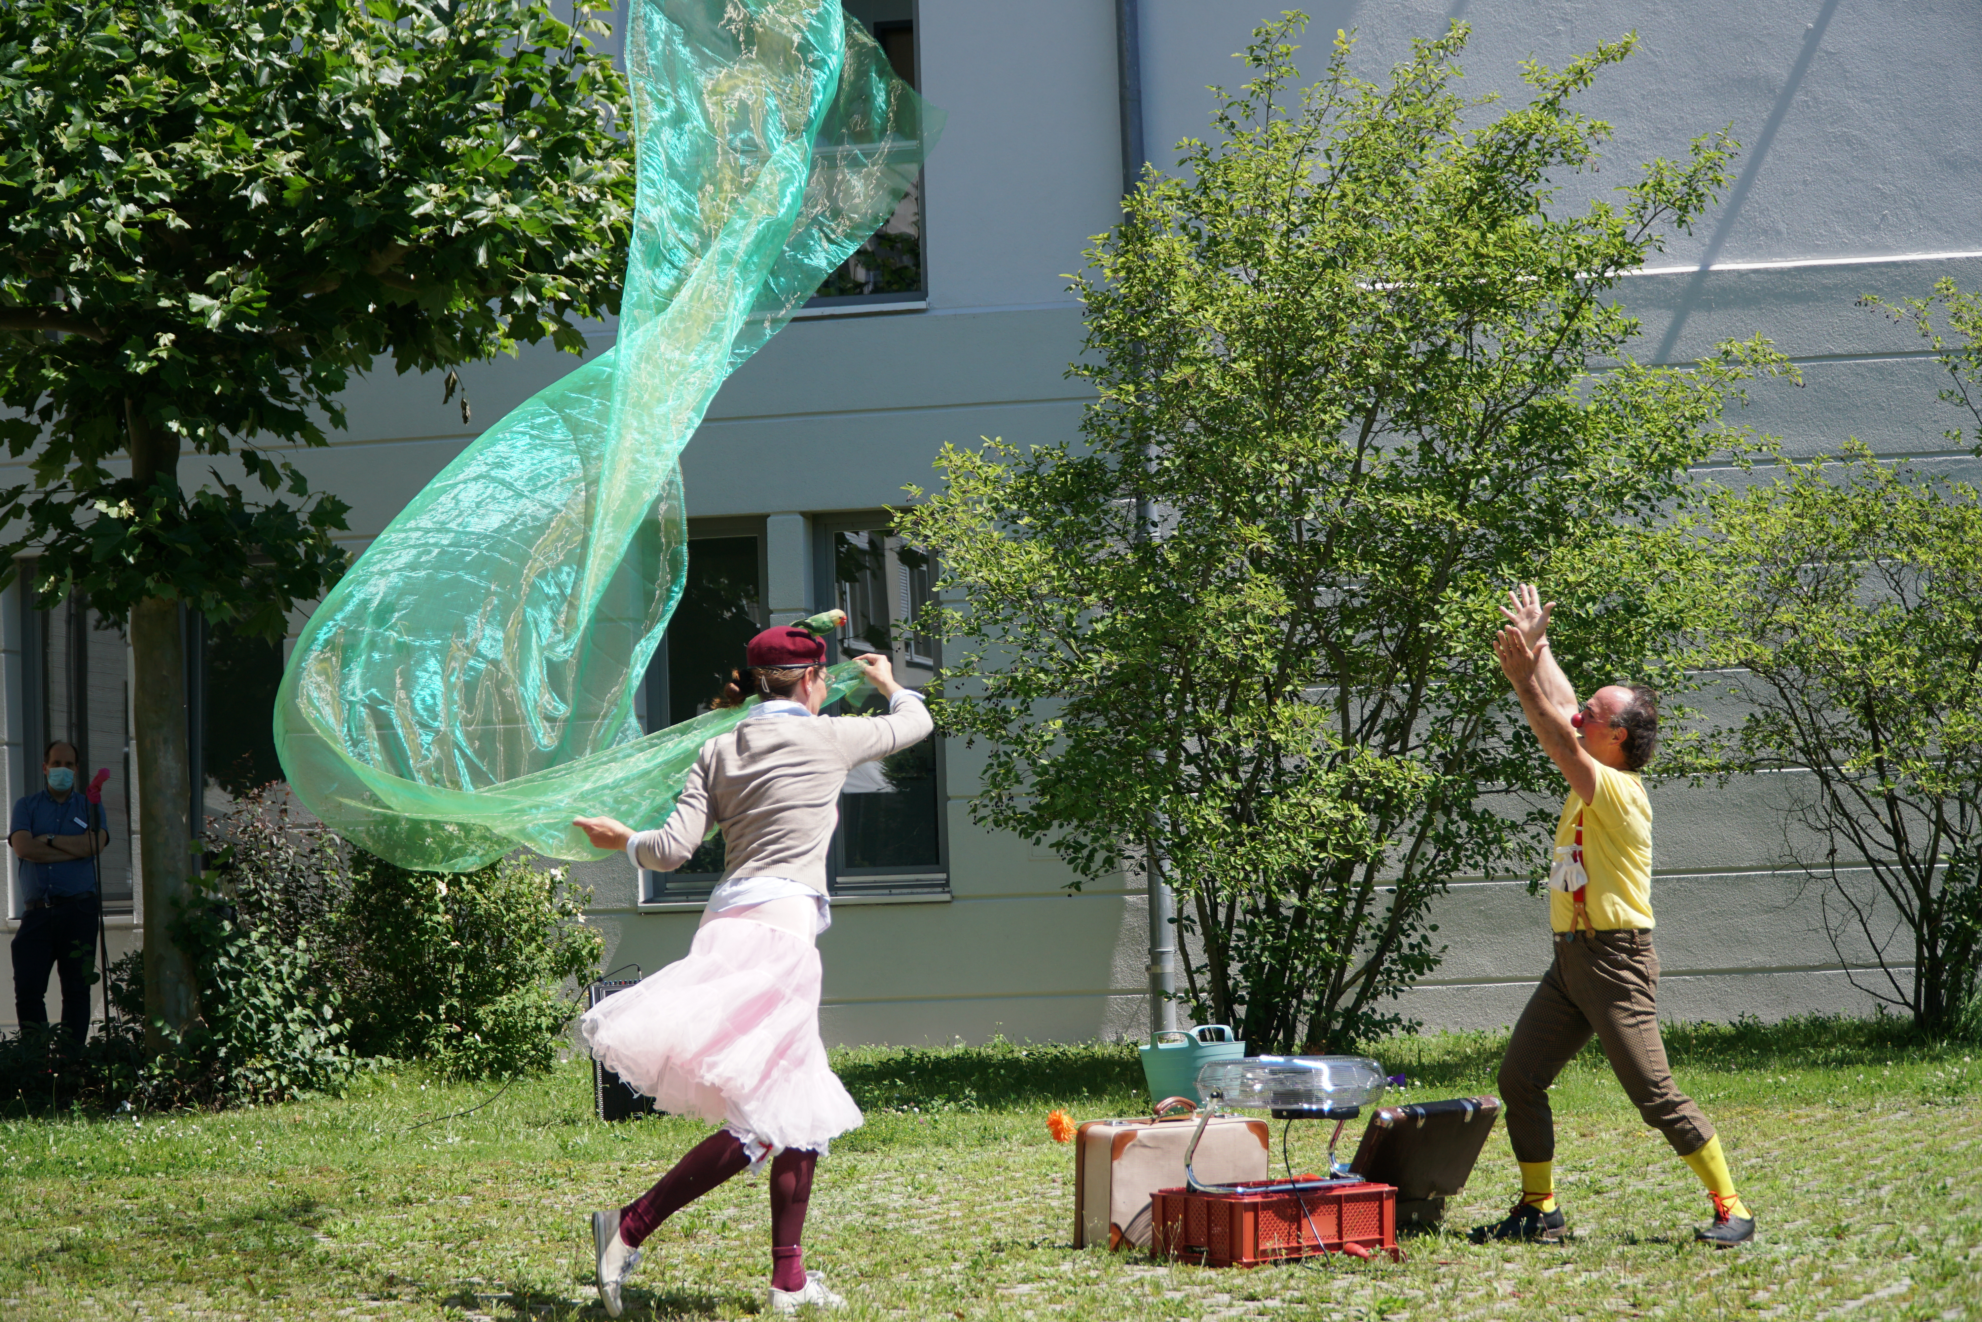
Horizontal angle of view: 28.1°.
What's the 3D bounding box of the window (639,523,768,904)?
[{"bbox_3d":[-1.526,0.279,21.000,0.660,1.970,0.140,-3,-4,10],"label":"window"}]

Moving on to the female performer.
[{"bbox_3d":[-0.622,0.807,10.380,0.850,1.790,0.750,-4,-2,40],"label":"female performer"}]

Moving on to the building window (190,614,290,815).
[{"bbox_3d":[-4.046,0.381,21.200,0.640,1.950,0.180,-2,-2,9],"label":"building window"}]

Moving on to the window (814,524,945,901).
[{"bbox_3d":[-0.570,0.241,20.550,0.680,1.980,0.180,-2,-2,9],"label":"window"}]

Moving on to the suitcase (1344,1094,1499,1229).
[{"bbox_3d":[1.166,1.532,11.900,0.510,0.380,0.460,0,-2,-44],"label":"suitcase"}]

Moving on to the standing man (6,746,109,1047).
[{"bbox_3d":[-4.559,1.278,19.400,0.520,1.790,0.340,-2,-4,-1],"label":"standing man"}]

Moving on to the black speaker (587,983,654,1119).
[{"bbox_3d":[-1.495,1.662,17.110,0.420,0.600,0.320,-1,-4,-9],"label":"black speaker"}]

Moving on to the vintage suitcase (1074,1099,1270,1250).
[{"bbox_3d":[0.536,1.531,11.875,0.640,0.405,0.165,-1,-2,-40],"label":"vintage suitcase"}]

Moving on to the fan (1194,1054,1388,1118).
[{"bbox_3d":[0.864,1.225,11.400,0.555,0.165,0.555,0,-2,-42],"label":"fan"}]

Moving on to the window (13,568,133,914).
[{"bbox_3d":[-4.965,0.427,21.450,0.660,1.950,0.180,-2,-2,9],"label":"window"}]

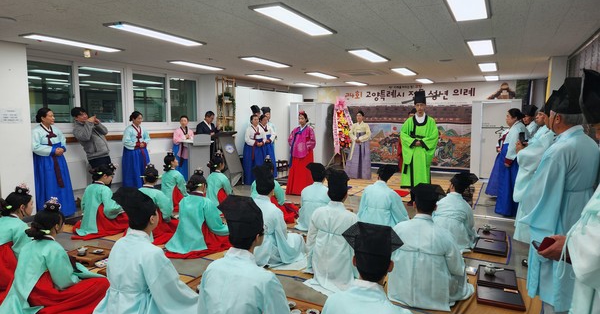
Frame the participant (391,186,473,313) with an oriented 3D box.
[{"bbox_3d":[1.169,0.698,3.481,0.700,0.940,0.740,3,7,24],"label":"participant"}]

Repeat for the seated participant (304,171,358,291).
[{"bbox_3d":[0.330,0.596,3.634,0.570,0.960,0.660,2,6,21],"label":"seated participant"}]

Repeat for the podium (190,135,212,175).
[{"bbox_3d":[-1.967,0.122,7.691,0.540,1.140,0.450,-4,7,-37],"label":"podium"}]

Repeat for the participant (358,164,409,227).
[{"bbox_3d":[1.000,0.526,4.990,0.640,0.840,0.620,2,6,23],"label":"participant"}]

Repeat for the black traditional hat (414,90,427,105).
[{"bbox_3d":[2.131,-1.052,7.050,0.210,0.240,0.220,2,6,19],"label":"black traditional hat"}]

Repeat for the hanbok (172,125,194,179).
[{"bbox_3d":[-2.360,0.007,8.033,0.500,1.290,0.460,-2,7,-24],"label":"hanbok"}]

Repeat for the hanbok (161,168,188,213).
[{"bbox_3d":[-1.860,0.526,6.050,0.580,0.640,0.620,3,6,32],"label":"hanbok"}]

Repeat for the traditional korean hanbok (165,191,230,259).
[{"bbox_3d":[-1.030,0.695,4.390,0.700,0.620,0.720,3,6,28],"label":"traditional korean hanbok"}]

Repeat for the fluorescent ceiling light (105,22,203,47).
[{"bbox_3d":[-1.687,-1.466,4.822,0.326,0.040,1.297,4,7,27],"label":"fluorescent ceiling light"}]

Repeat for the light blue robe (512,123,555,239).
[{"bbox_3d":[2.440,0.267,4.027,0.560,1.180,0.520,-4,7,-38],"label":"light blue robe"}]

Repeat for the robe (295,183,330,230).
[{"bbox_3d":[0.229,0.612,5.596,0.600,0.650,0.700,3,7,25],"label":"robe"}]

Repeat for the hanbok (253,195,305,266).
[{"bbox_3d":[-0.230,0.709,4.139,0.600,0.640,0.640,3,6,32],"label":"hanbok"}]

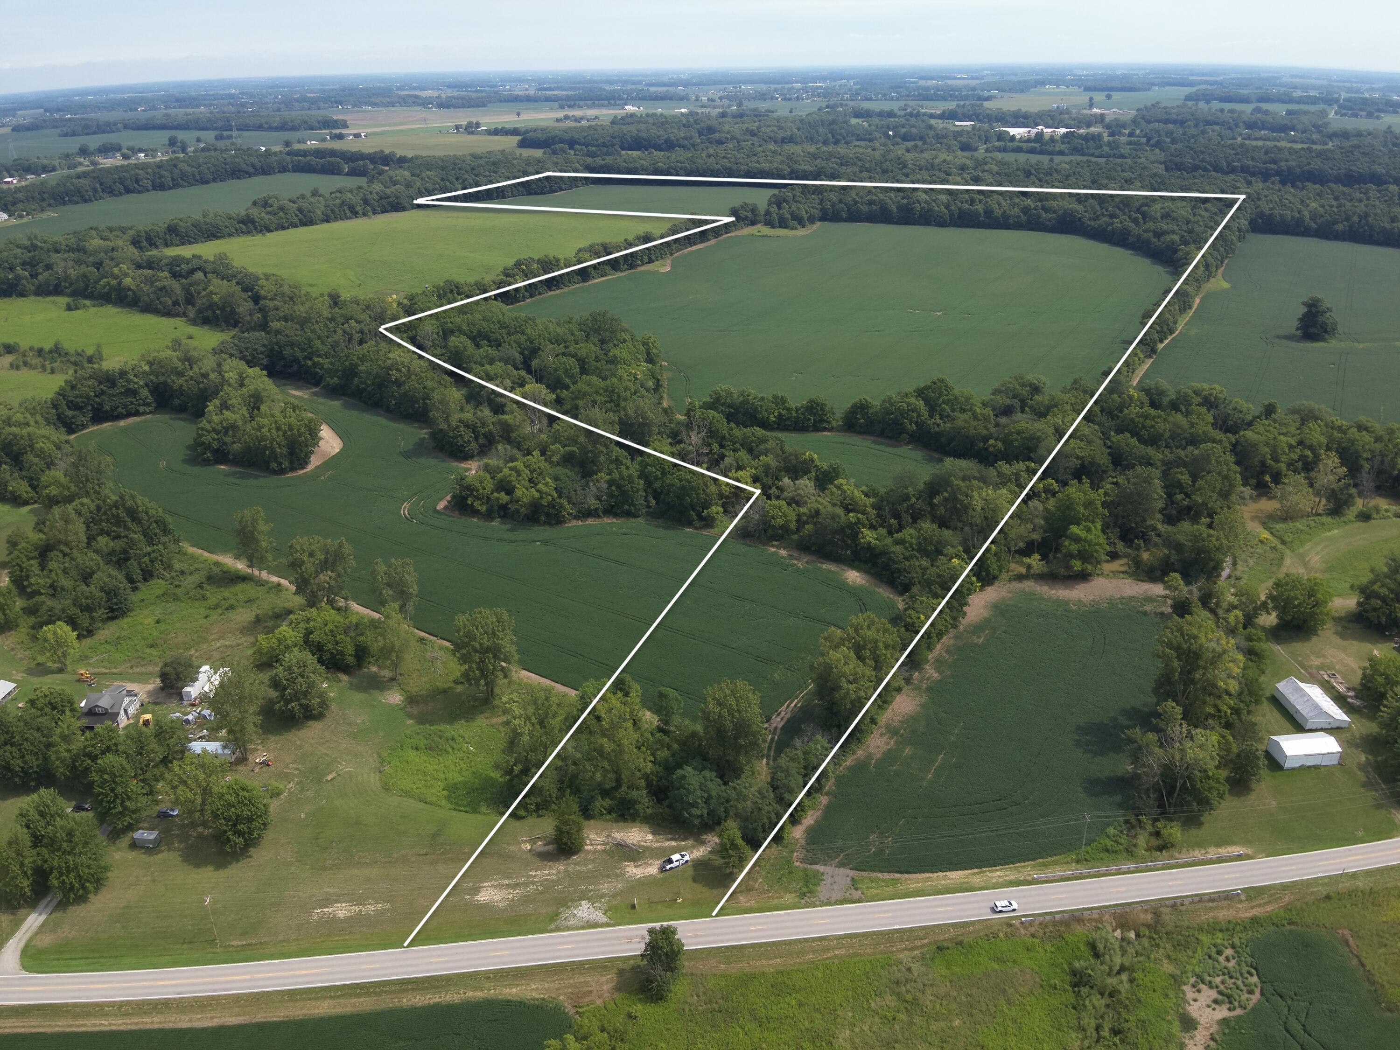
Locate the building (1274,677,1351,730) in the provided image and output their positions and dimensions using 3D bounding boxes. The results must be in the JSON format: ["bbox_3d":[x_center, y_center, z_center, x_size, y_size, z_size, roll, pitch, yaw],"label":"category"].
[{"bbox_3d":[155.110,44.800,245.770,10.810,5.270,15.120,-1,25,0],"label":"building"}]

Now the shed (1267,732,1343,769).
[{"bbox_3d":[142.780,52.830,229.380,13.840,5.030,7.120,-3,26,-4],"label":"shed"}]

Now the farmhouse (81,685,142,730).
[{"bbox_3d":[-151.890,47.010,249.150,10.700,7.100,13.000,-1,25,0],"label":"farmhouse"}]

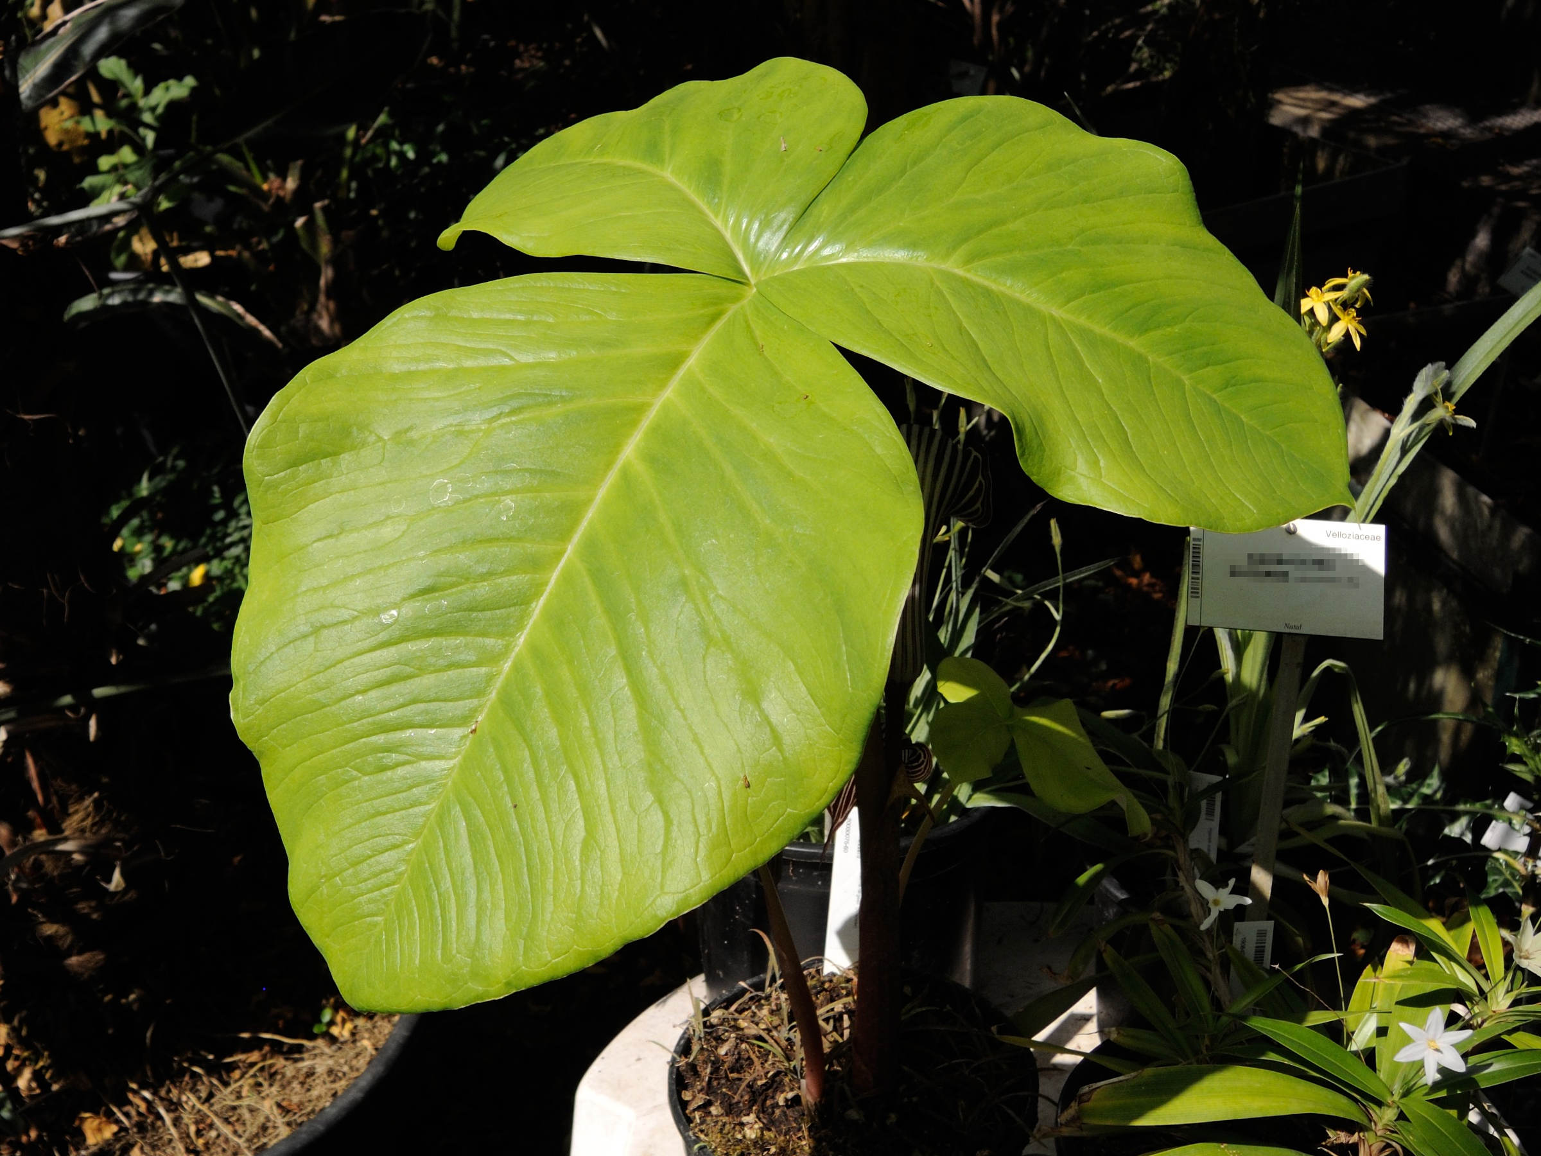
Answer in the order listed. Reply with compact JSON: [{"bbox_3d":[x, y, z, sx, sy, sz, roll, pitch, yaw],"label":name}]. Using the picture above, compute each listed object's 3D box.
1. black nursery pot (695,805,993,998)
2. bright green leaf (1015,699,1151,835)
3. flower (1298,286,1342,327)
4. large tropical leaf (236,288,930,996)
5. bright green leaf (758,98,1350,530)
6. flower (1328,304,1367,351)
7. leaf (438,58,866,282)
[{"bbox_3d":[0.047,0.204,0.787,0.184,0.172,0.184,-1,18,0],"label":"black nursery pot"},{"bbox_3d":[0.152,0.091,0.605,0.096,0.024,0.056,41,63,11],"label":"bright green leaf"},{"bbox_3d":[0.345,-0.171,0.780,0.028,0.027,0.015,6,-16,20],"label":"flower"},{"bbox_3d":[-0.067,0.006,0.406,0.227,0.275,0.045,27,-20,-2],"label":"large tropical leaf"},{"bbox_3d":[0.116,-0.108,0.450,0.216,0.045,0.167,24,66,16],"label":"bright green leaf"},{"bbox_3d":[0.359,-0.156,0.775,0.027,0.030,0.015,0,-14,3],"label":"flower"},{"bbox_3d":[-0.047,-0.177,0.525,0.176,0.045,0.125,17,65,34],"label":"leaf"}]

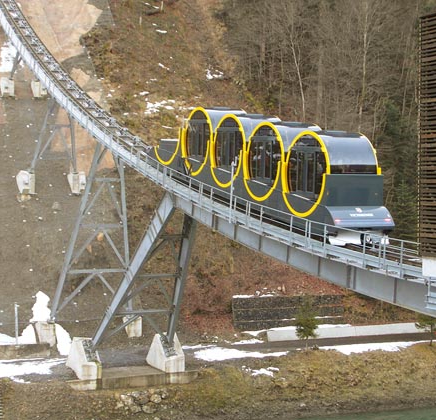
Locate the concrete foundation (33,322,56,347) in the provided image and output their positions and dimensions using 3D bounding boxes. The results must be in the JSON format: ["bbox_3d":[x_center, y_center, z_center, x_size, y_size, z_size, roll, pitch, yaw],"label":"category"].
[{"bbox_3d":[-13.579,9.827,73.278,1.400,2.100,1.500,0,1,-26],"label":"concrete foundation"}]

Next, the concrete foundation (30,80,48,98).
[{"bbox_3d":[-18.470,-12.370,95.541,1.400,2.000,1.700,0,1,-26],"label":"concrete foundation"}]

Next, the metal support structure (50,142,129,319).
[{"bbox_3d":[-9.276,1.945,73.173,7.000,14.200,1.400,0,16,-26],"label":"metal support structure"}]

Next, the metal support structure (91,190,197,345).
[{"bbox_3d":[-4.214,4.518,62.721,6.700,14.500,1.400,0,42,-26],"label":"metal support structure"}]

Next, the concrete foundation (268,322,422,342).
[{"bbox_3d":[11.681,10.915,83.068,16.000,0.870,0.450,0,1,-23],"label":"concrete foundation"}]

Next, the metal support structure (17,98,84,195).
[{"bbox_3d":[-14.710,-5.641,84.362,6.400,8.900,2.200,0,19,-26],"label":"metal support structure"}]

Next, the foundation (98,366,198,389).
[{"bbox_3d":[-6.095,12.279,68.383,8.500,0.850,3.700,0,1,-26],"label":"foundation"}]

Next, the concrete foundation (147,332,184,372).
[{"bbox_3d":[-3.932,10.527,69.067,1.650,2.750,3.700,0,1,-26],"label":"concrete foundation"}]

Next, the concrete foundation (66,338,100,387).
[{"bbox_3d":[-9.552,10.686,66.907,1.650,3.000,3.800,0,1,-26],"label":"concrete foundation"}]

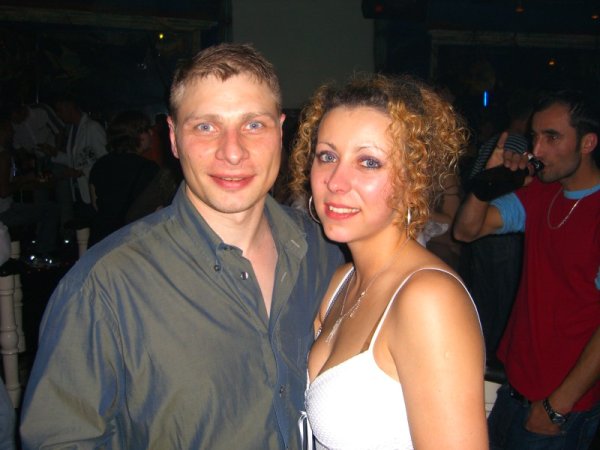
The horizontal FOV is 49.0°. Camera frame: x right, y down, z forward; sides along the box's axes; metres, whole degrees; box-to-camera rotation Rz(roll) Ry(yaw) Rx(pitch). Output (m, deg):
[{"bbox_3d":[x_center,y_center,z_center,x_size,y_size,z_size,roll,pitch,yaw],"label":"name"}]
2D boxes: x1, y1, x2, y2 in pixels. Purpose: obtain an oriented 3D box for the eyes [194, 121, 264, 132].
[{"bbox_3d":[-0.097,-0.135,0.905,0.095,0.015,0.022,-2,8,-11],"label":"eyes"}]

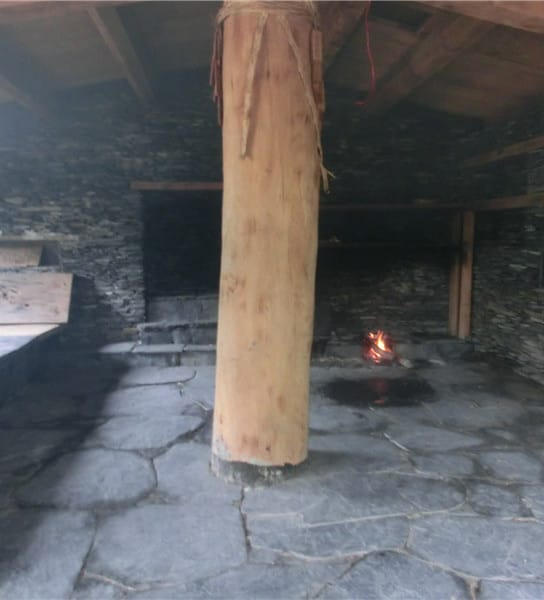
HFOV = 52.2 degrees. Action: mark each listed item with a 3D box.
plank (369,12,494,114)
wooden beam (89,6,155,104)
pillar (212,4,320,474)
[{"bbox_3d":[1.311,-2.050,4.885,0.238,0.189,2.688,0,7,-6],"label":"plank"},{"bbox_3d":[-1.270,-2.064,4.630,0.147,0.203,2.688,0,7,-6],"label":"wooden beam"},{"bbox_3d":[-0.036,-0.343,3.200,0.546,2.576,0.546,0,7,-6],"label":"pillar"}]

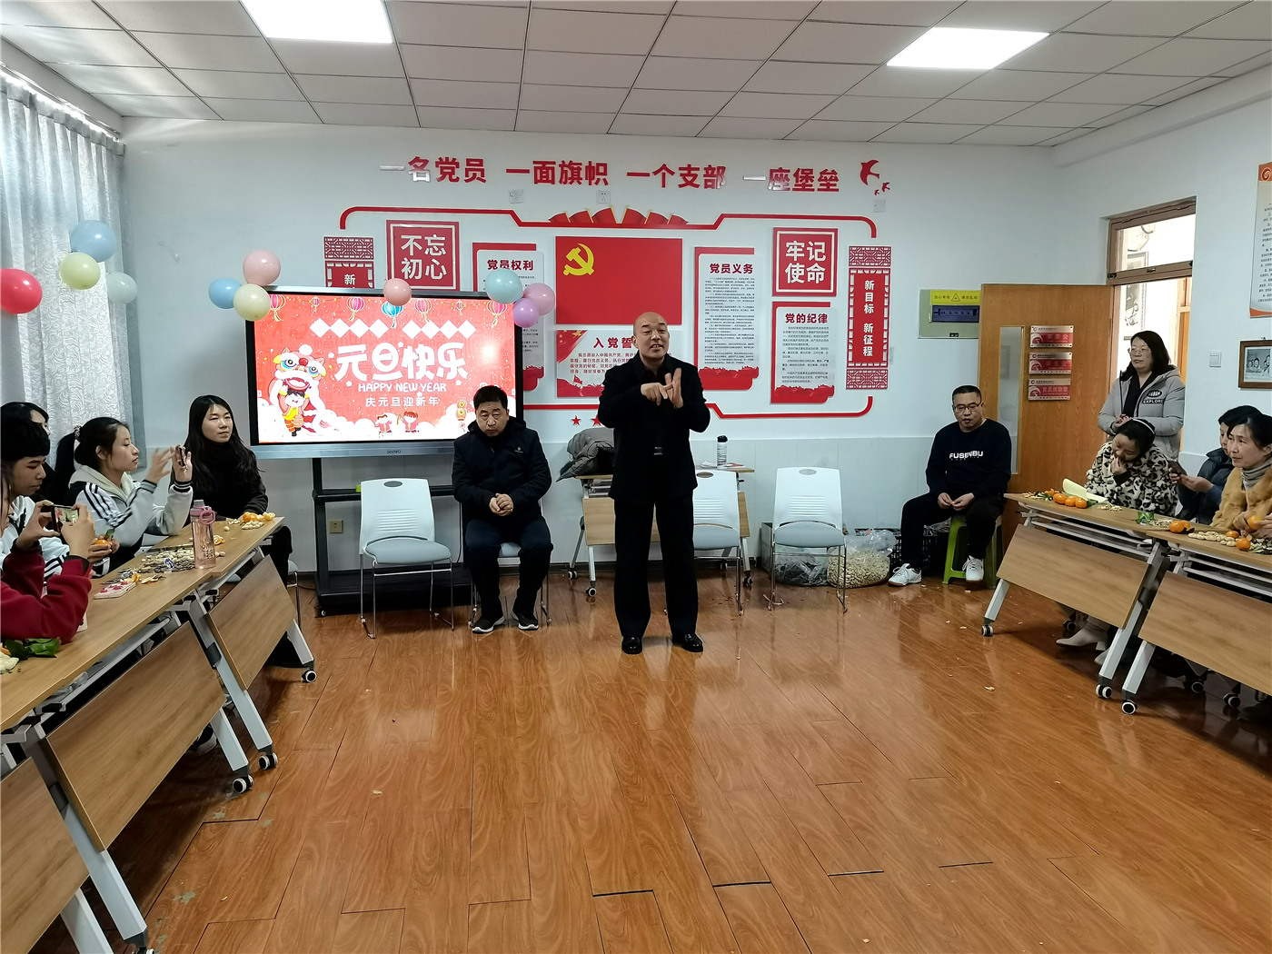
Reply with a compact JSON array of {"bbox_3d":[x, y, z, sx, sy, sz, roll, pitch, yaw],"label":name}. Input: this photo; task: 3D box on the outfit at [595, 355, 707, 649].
[{"bbox_3d":[0.089,0.119,5.285,0.576,1.484,0.434,-1,6,-6],"label":"outfit"}]

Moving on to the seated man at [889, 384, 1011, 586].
[{"bbox_3d":[2.050,0.051,6.680,0.699,1.289,0.593,3,7,22],"label":"seated man"}]

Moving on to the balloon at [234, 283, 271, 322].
[{"bbox_3d":[-2.211,-1.004,5.923,0.217,0.217,0.217,-2,7,-19],"label":"balloon"}]

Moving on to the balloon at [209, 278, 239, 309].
[{"bbox_3d":[-2.365,-1.058,5.921,0.183,0.187,0.183,-1,6,-8],"label":"balloon"}]

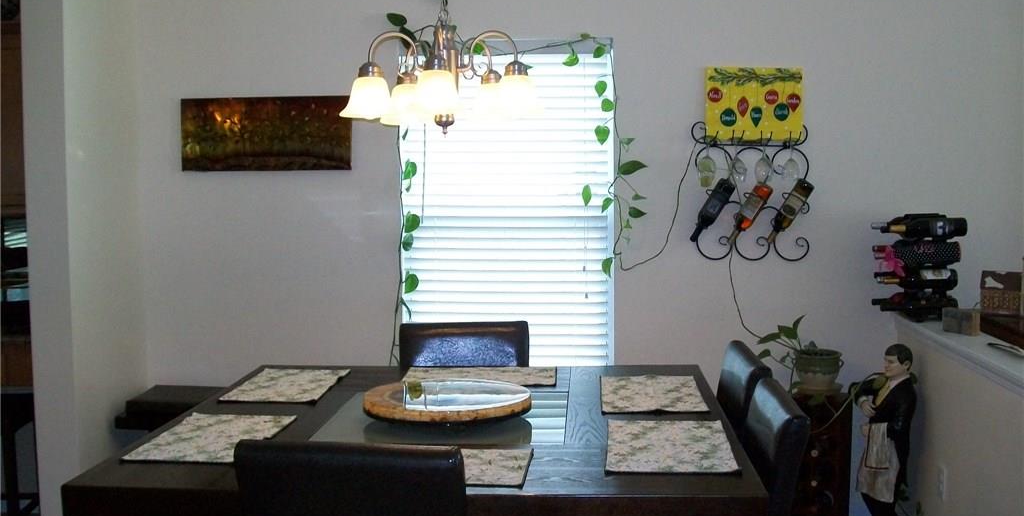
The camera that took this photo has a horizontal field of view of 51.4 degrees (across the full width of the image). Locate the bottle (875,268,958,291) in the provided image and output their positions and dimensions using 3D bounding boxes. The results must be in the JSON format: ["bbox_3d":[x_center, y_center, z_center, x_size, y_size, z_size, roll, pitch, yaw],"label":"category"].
[{"bbox_3d":[1.567,0.086,4.138,0.303,0.076,0.076,0,5,4],"label":"bottle"}]

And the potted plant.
[{"bbox_3d":[1.173,0.394,4.322,0.353,0.321,0.270,0,5,4],"label":"potted plant"}]

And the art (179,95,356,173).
[{"bbox_3d":[-1.052,-0.533,4.575,0.737,0.319,0.030,0,5,4],"label":"art"}]

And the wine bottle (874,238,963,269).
[{"bbox_3d":[1.564,-0.019,4.130,0.318,0.082,0.082,0,5,4],"label":"wine bottle"}]

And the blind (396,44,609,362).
[{"bbox_3d":[-0.017,-0.174,4.554,0.908,1.450,0.060,0,5,4],"label":"blind"}]

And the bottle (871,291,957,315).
[{"bbox_3d":[1.570,0.183,4.146,0.296,0.076,0.076,0,5,4],"label":"bottle"}]

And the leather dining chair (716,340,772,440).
[{"bbox_3d":[0.416,0.781,3.081,0.570,1.015,0.460,0,5,4],"label":"leather dining chair"}]

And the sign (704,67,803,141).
[{"bbox_3d":[0.998,-0.633,4.398,0.396,0.305,0.030,0,5,4],"label":"sign"}]

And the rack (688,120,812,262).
[{"bbox_3d":[0.976,-0.275,4.398,0.498,0.572,0.130,0,5,4],"label":"rack"}]

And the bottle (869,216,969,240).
[{"bbox_3d":[1.580,-0.118,4.121,0.325,0.077,0.077,0,5,4],"label":"bottle"}]

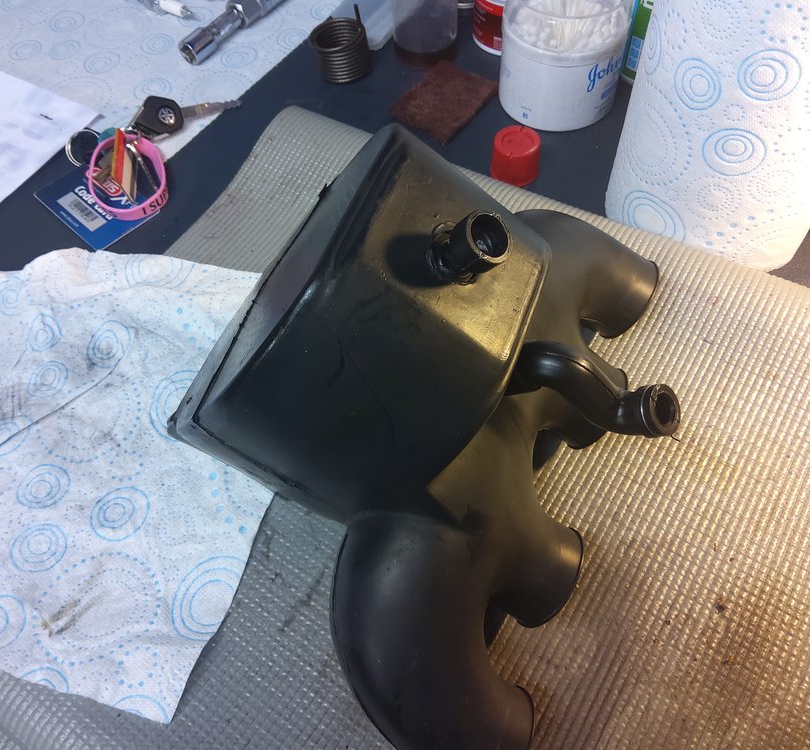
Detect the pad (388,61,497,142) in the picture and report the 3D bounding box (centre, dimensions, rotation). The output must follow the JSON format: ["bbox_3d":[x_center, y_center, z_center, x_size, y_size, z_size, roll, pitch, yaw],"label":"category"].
[{"bbox_3d":[0.032,-0.223,0.613,0.058,0.008,0.082,33,63,21],"label":"pad"}]

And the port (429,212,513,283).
[{"bbox_3d":[0.034,-0.065,0.397,0.032,0.036,0.032,38,59,-15],"label":"port"}]

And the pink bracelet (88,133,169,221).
[{"bbox_3d":[-0.204,-0.146,0.557,0.056,0.015,0.074,-15,64,-10],"label":"pink bracelet"}]

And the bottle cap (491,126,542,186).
[{"bbox_3d":[0.083,-0.163,0.560,0.037,0.027,0.037,0,56,1],"label":"bottle cap"}]

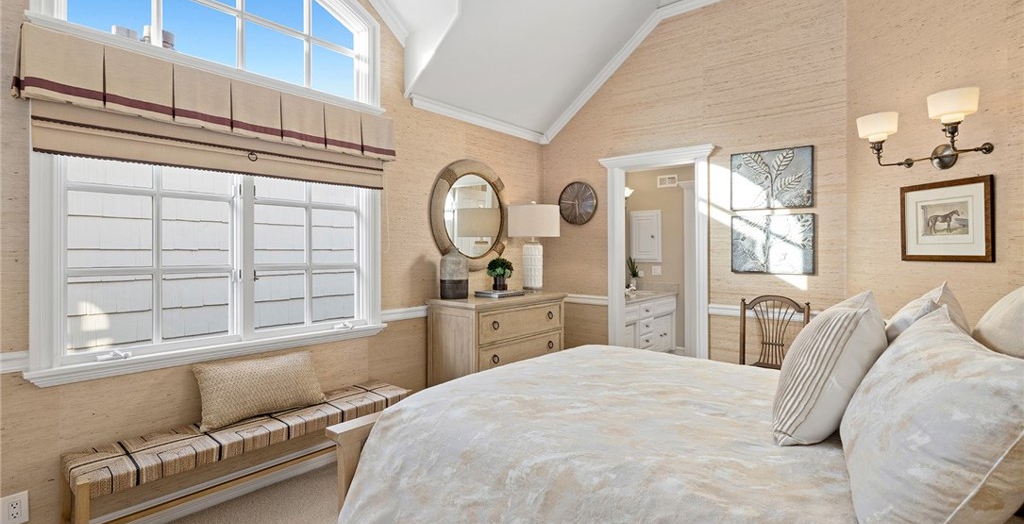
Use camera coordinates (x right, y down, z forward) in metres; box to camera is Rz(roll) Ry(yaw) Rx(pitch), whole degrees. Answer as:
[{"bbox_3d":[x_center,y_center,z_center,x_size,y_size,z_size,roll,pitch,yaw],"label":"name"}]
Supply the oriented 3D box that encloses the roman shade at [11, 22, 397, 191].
[{"bbox_3d":[-1.373,-0.690,2.397,0.130,0.475,1.690,0,1,41],"label":"roman shade"}]

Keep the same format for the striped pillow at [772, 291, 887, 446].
[{"bbox_3d":[0.968,0.306,1.391,0.190,0.460,0.480,32,21,36],"label":"striped pillow"}]

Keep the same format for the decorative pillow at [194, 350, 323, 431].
[{"bbox_3d":[-1.308,0.645,2.405,0.130,0.320,0.600,-28,-17,38],"label":"decorative pillow"}]

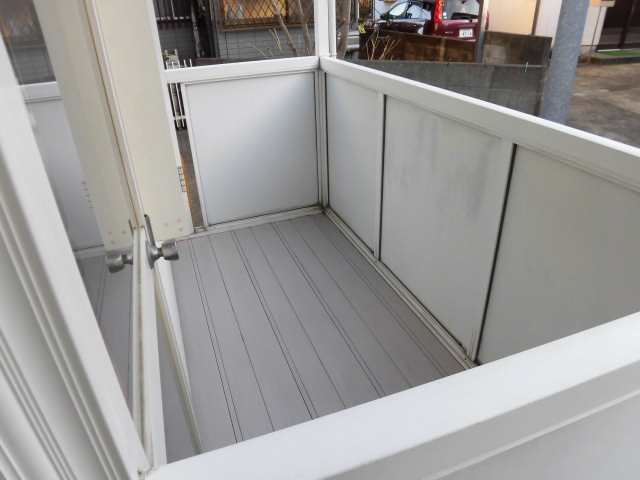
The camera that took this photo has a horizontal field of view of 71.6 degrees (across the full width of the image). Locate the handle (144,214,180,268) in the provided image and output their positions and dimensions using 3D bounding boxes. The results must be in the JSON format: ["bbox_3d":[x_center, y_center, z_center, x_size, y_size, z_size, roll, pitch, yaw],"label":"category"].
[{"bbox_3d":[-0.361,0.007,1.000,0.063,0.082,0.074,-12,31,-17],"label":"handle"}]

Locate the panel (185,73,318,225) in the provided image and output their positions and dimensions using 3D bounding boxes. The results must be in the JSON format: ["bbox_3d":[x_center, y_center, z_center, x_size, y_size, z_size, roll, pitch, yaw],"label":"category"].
[{"bbox_3d":[-0.437,-0.625,3.132,0.888,0.998,0.035,-12,31,-17],"label":"panel"}]

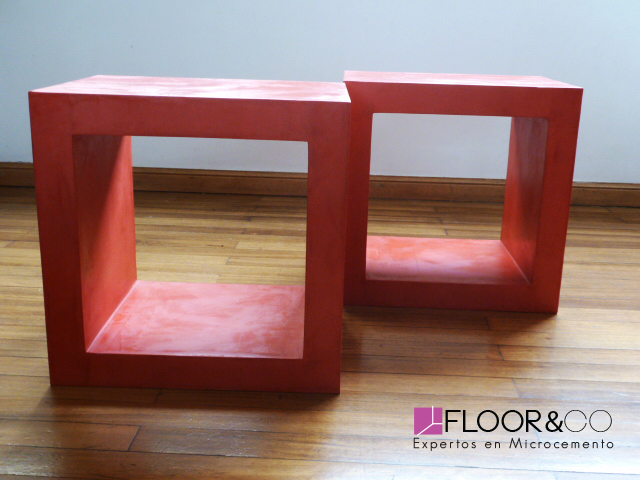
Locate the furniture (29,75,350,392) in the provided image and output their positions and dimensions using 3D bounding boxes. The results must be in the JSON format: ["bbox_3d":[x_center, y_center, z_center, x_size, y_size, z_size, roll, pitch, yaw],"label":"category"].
[{"bbox_3d":[-0.187,-0.029,1.183,0.449,0.450,0.320,2,17,0],"label":"furniture"}]

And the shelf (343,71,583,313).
[{"bbox_3d":[0.270,-0.120,1.526,0.449,0.450,0.320,2,17,2],"label":"shelf"}]

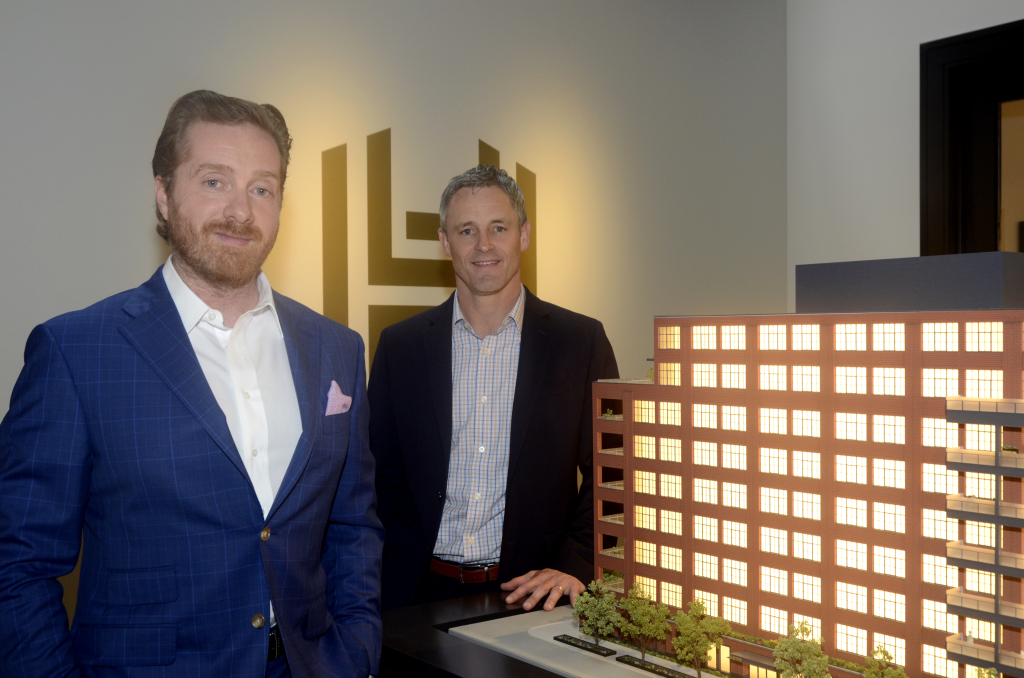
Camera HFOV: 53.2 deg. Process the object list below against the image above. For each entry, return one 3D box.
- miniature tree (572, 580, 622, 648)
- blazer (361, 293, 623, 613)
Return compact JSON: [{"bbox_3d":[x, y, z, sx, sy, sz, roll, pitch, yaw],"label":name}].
[{"bbox_3d":[0.135,0.436,1.620,0.077,0.106,0.079,0,1,0],"label":"miniature tree"},{"bbox_3d":[-0.025,0.284,2.005,0.530,0.770,0.330,0,1,9],"label":"blazer"}]

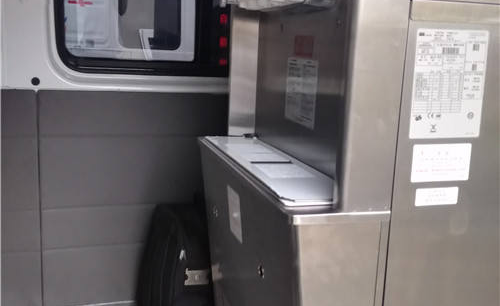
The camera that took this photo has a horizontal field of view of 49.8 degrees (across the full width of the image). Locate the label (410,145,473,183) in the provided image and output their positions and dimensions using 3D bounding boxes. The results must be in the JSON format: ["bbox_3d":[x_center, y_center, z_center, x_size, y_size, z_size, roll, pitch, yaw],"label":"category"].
[{"bbox_3d":[0.255,0.013,0.717,0.089,0.051,0.004,-1,11,-16],"label":"label"}]

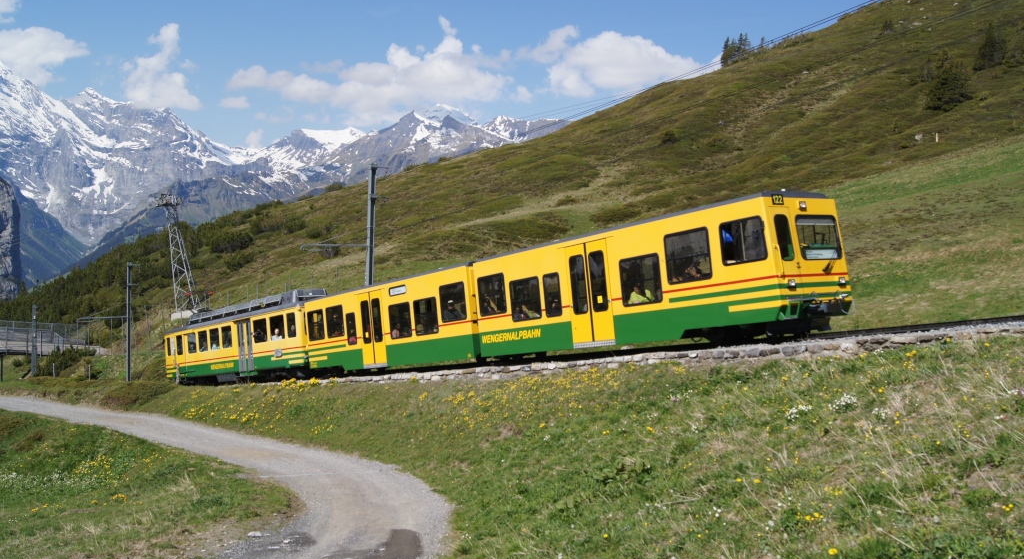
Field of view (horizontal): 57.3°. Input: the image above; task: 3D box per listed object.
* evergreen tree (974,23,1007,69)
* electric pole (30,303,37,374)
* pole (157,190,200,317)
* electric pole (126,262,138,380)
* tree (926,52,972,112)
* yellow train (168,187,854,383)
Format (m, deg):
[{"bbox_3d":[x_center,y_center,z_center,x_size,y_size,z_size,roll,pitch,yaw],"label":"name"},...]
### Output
[{"bbox_3d":[71.276,-34.780,140.000,5.000,6.900,5.000,2,5,0],"label":"evergreen tree"},{"bbox_3d":[-40.304,5.054,79.000,0.420,6.200,0.420,-1,6,-38],"label":"electric pole"},{"bbox_3d":[-32.002,-2.303,90.000,2.900,11.900,2.900,-4,5,17],"label":"pole"},{"bbox_3d":[-23.795,2.807,58.500,0.400,7.600,0.400,-1,6,-38],"label":"electric pole"},{"bbox_3d":[55.912,-25.333,120.000,5.700,7.700,5.700,2,5,0],"label":"tree"},{"bbox_3d":[-4.894,1.696,32.163,2.336,3.133,35.382,-1,-6,-38],"label":"yellow train"}]

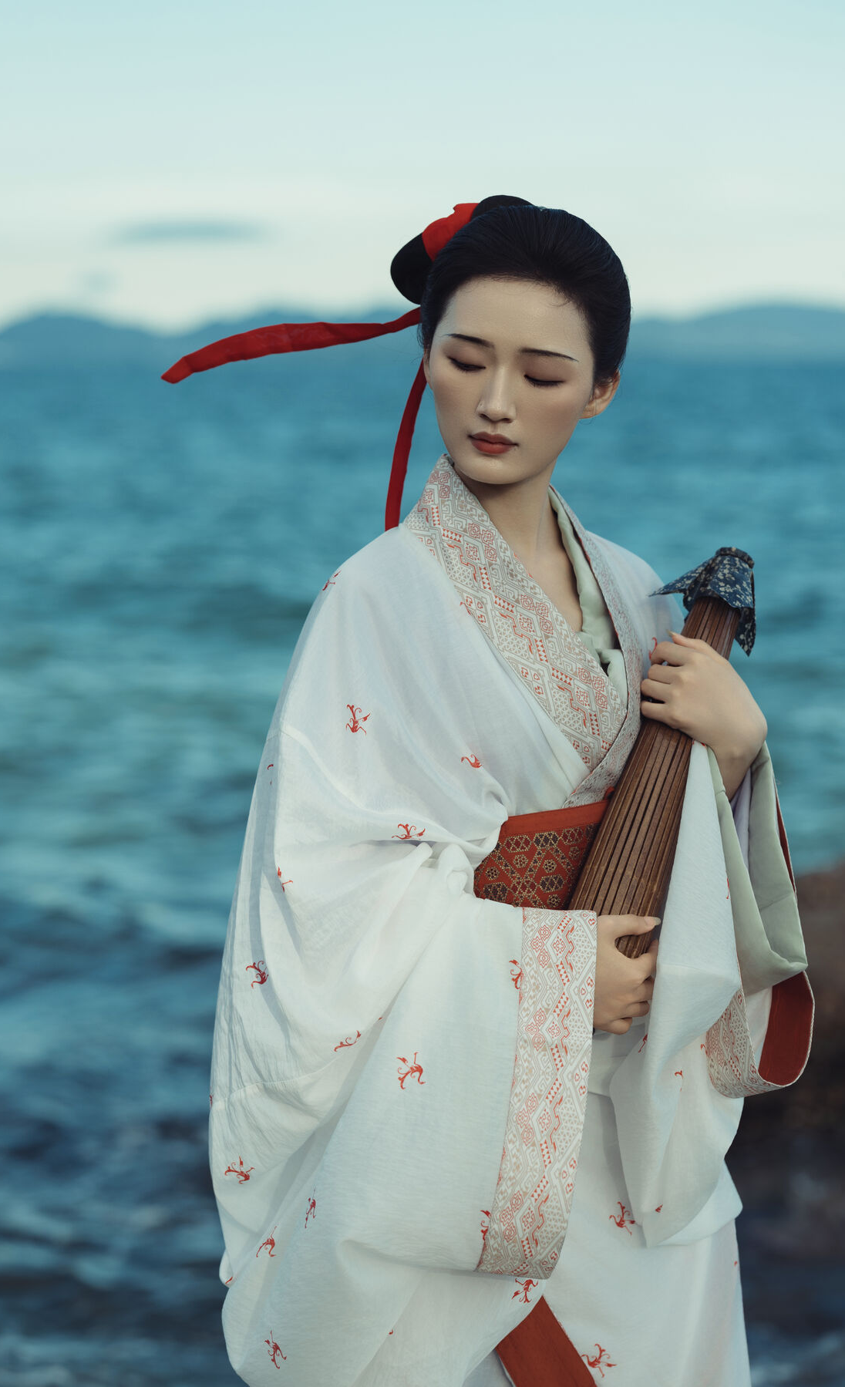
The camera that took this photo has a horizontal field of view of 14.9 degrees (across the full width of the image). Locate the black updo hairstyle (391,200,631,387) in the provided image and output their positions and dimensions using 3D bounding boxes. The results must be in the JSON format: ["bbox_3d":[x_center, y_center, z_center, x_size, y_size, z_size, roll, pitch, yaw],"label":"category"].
[{"bbox_3d":[0.076,-0.334,2.740,0.195,0.185,0.230,9,18,13],"label":"black updo hairstyle"}]

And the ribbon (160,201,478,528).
[{"bbox_3d":[-0.087,-0.280,2.820,0.280,0.300,0.130,1,6,4],"label":"ribbon"}]

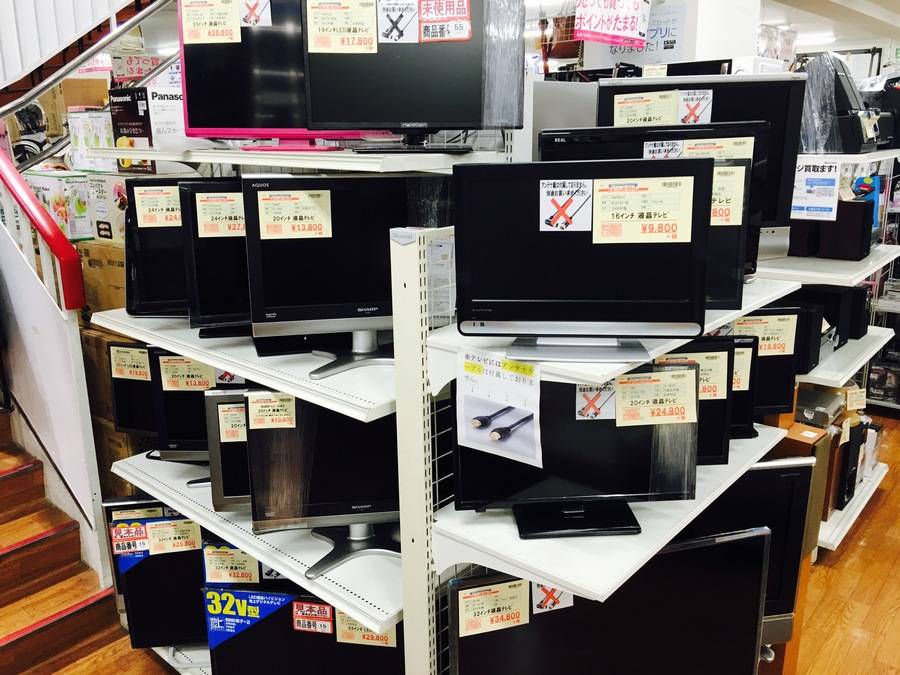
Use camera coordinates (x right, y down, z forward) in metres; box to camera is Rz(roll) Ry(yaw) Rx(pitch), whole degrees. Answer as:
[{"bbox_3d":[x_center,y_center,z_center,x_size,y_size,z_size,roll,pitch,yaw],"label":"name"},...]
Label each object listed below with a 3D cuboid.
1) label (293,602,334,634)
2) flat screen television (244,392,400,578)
[{"bbox_3d":[-0.342,0.700,1.885,0.100,0.080,0.008,1,16,7],"label":"label"},{"bbox_3d":[-0.216,0.312,1.801,0.490,0.430,0.230,-2,16,-6],"label":"flat screen television"}]

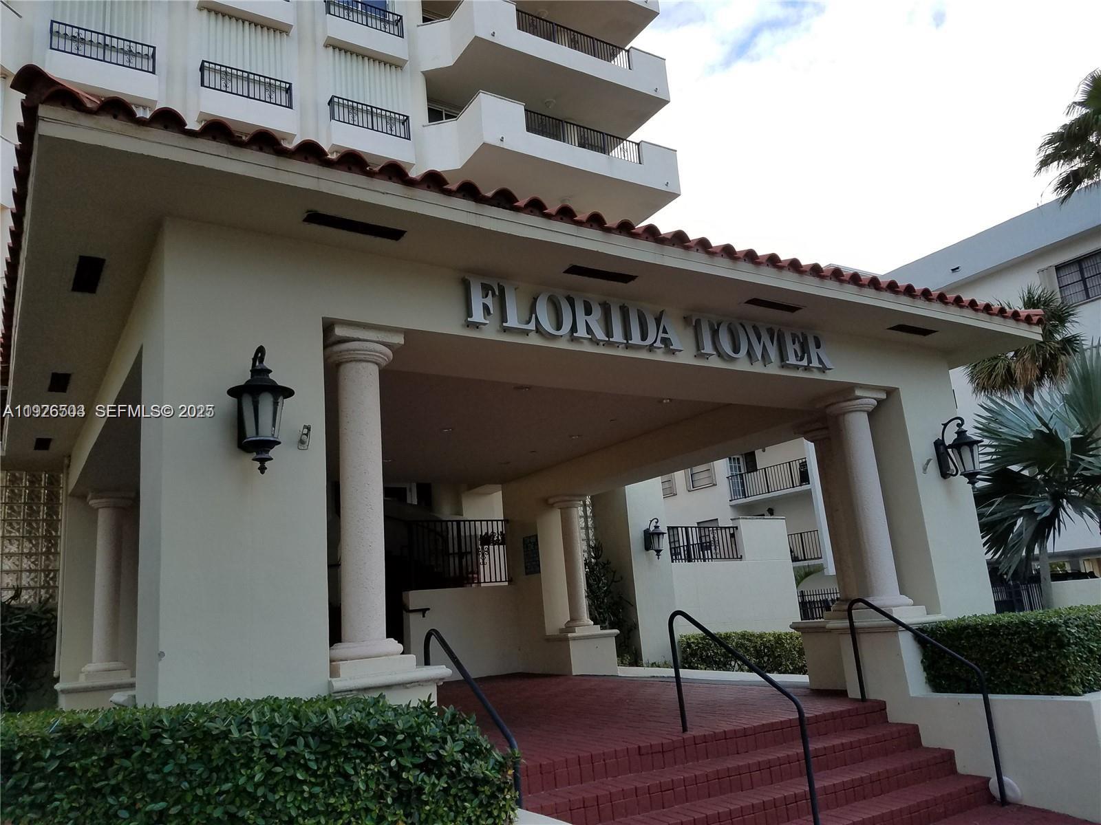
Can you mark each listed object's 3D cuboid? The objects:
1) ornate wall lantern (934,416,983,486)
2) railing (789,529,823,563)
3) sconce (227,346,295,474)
[{"bbox_3d":[3.900,0.408,7.874,0.341,0.683,0.480,4,-16,-33],"label":"ornate wall lantern"},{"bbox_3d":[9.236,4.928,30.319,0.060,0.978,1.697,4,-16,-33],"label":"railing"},{"bbox_3d":[-1.529,-0.005,4.323,0.341,0.683,0.480,4,-16,-33],"label":"sconce"}]

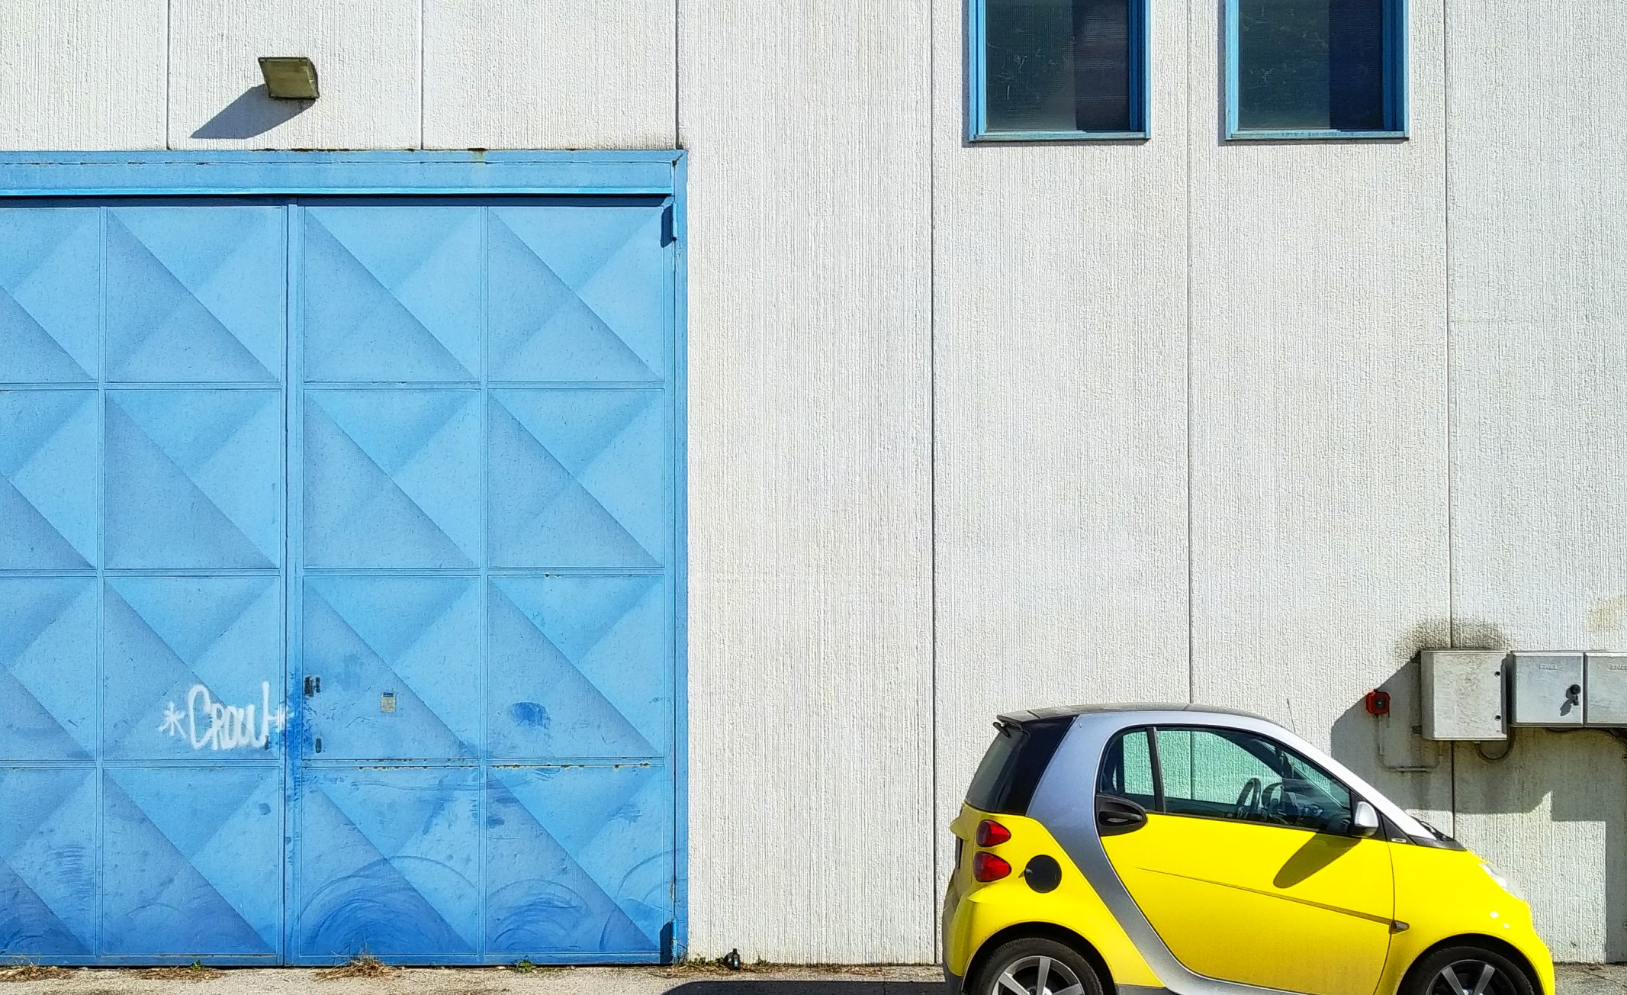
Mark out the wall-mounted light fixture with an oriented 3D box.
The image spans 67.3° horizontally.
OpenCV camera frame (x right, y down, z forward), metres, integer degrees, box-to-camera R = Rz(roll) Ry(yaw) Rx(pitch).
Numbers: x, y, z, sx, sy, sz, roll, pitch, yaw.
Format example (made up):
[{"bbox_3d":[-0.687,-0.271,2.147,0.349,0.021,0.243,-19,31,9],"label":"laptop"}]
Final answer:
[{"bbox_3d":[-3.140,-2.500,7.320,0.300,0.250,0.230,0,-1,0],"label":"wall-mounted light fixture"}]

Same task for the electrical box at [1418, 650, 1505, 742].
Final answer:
[{"bbox_3d":[3.840,1.165,7.250,0.440,0.515,0.200,0,-1,0],"label":"electrical box"}]

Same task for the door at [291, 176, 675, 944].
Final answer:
[{"bbox_3d":[-1.990,0.505,7.420,2.330,4.630,0.100,0,-1,0],"label":"door"}]

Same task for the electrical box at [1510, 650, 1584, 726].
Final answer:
[{"bbox_3d":[4.310,1.130,7.240,0.420,0.450,0.180,0,-1,0],"label":"electrical box"}]

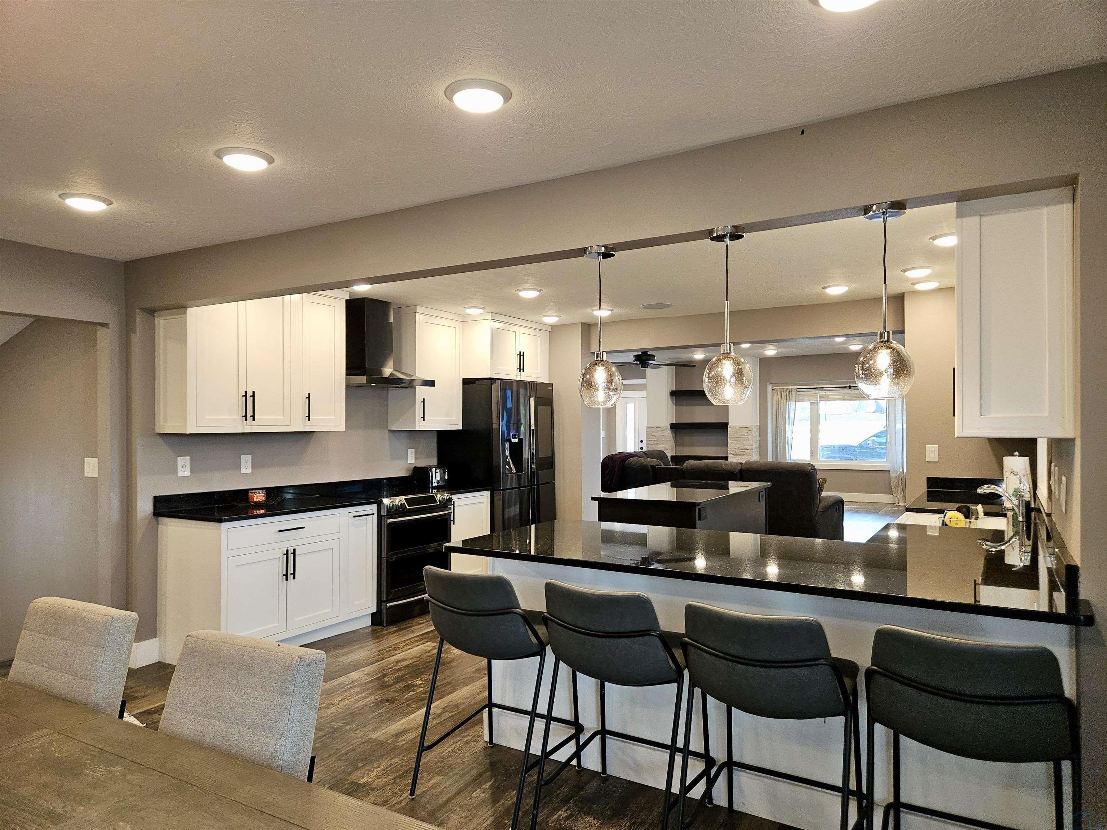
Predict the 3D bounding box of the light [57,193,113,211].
[{"bbox_3d":[-2.030,-0.921,3.203,0.200,0.035,0.200,-1,-1,31],"label":"light"}]

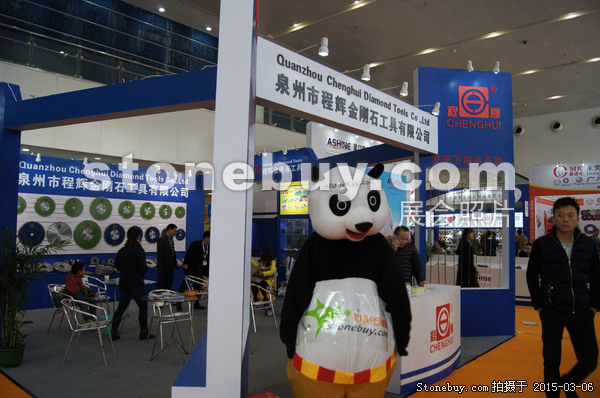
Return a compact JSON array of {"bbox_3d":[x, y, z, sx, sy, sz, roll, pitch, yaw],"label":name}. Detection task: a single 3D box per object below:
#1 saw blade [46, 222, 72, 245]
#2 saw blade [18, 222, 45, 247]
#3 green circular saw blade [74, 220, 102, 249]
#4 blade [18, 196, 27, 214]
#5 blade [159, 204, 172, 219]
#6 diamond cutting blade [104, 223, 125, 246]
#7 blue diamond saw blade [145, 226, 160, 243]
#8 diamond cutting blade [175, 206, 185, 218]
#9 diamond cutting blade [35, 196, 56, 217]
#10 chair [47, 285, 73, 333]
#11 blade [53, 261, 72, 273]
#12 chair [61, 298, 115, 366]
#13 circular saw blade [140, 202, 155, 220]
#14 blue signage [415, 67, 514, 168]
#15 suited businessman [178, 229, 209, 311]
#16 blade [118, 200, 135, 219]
[{"bbox_3d":[-4.819,0.729,9.046,0.020,0.485,0.485,-2,-5,42],"label":"saw blade"},{"bbox_3d":[-5.155,0.689,8.671,0.020,0.470,0.470,-2,-5,42],"label":"saw blade"},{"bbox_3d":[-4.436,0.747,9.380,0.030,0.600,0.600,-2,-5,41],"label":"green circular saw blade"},{"bbox_3d":[-5.530,0.134,8.821,0.355,0.355,0.015,5,-6,-43],"label":"blade"},{"bbox_3d":[-3.220,0.326,10.857,0.020,0.350,0.350,-2,-5,42],"label":"blade"},{"bbox_3d":[-4.090,0.789,9.900,0.030,0.500,0.500,-2,-5,41],"label":"diamond cutting blade"},{"bbox_3d":[-3.451,0.861,10.576,0.020,0.385,0.385,-2,-5,42],"label":"blue diamond saw blade"},{"bbox_3d":[-2.984,0.345,11.227,0.295,0.295,0.015,5,-6,-43],"label":"diamond cutting blade"},{"bbox_3d":[-4.996,0.149,8.800,0.030,0.400,0.400,-2,-5,41],"label":"diamond cutting blade"},{"bbox_3d":[-3.530,1.690,6.970,0.580,0.730,0.560,2,-4,-15],"label":"chair"},{"bbox_3d":[-4.871,1.403,9.226,0.350,0.015,0.350,5,28,-43],"label":"blade"},{"bbox_3d":[-2.535,1.578,5.420,0.540,0.720,0.520,1,-4,-3],"label":"chair"},{"bbox_3d":[-3.603,0.296,10.642,0.400,0.400,0.015,5,-6,-43],"label":"circular saw blade"},{"bbox_3d":[2.590,-1.240,7.090,1.540,1.550,0.200,1,-4,-7],"label":"blue signage"},{"bbox_3d":[-2.030,1.414,9.131,0.600,1.570,0.550,-3,-6,38],"label":"suited businessman"},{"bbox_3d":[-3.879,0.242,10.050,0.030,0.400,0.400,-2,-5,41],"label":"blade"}]

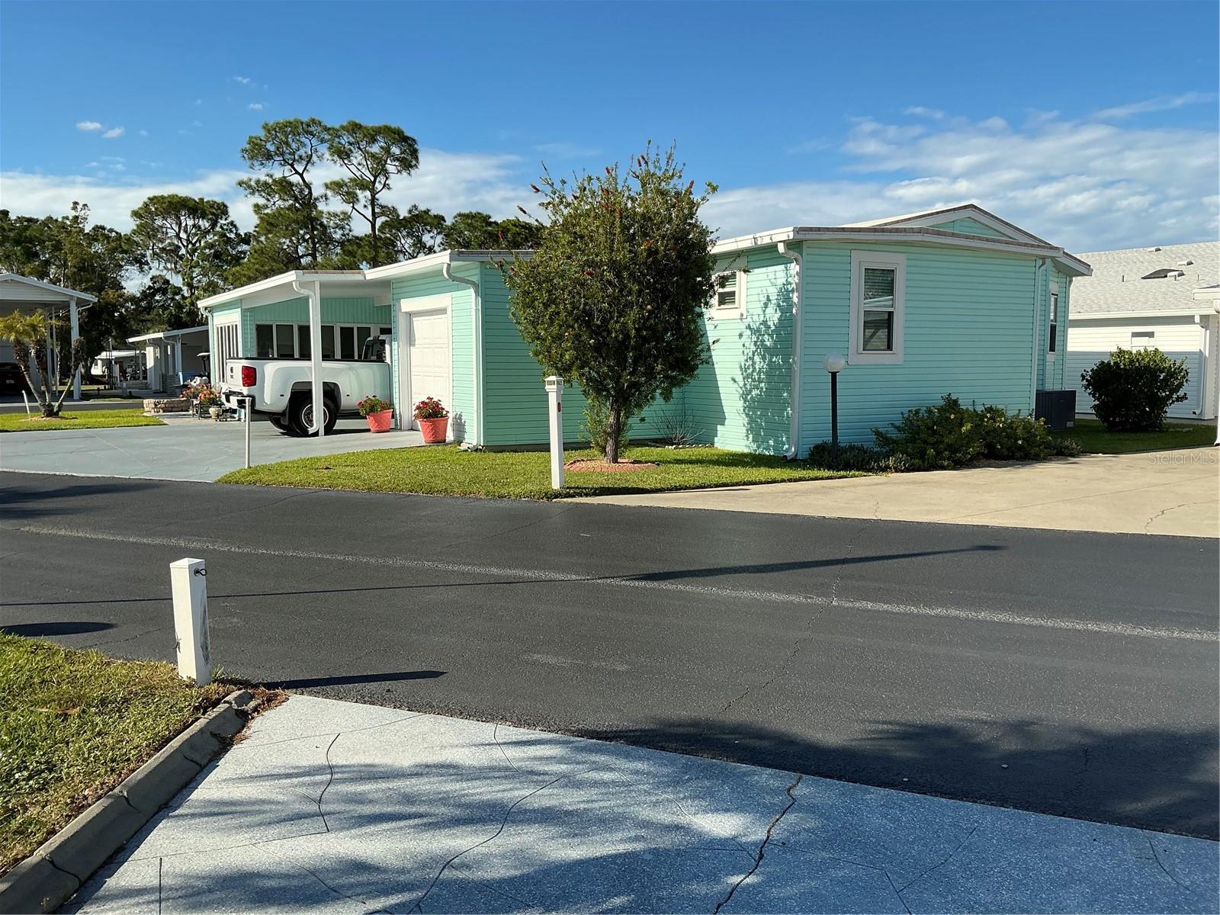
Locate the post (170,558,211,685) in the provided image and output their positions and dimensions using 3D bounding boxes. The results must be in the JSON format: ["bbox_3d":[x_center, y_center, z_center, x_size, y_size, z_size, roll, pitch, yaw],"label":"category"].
[{"bbox_3d":[-2.064,0.805,4.885,0.115,0.620,0.115,2,6,20],"label":"post"}]

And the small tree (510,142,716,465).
[{"bbox_3d":[0.021,-2.213,14.496,3.100,4.580,3.000,0,6,0],"label":"small tree"}]

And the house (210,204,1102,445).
[{"bbox_3d":[-0.653,-3.060,23.368,15.300,4.350,18.000,-3,7,-27],"label":"house"}]

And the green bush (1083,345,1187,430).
[{"bbox_3d":[10.681,-1.401,19.928,2.050,1.670,1.950,3,7,28],"label":"green bush"}]

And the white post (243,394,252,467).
[{"bbox_3d":[-5.003,-0.329,13.617,0.075,0.980,0.075,2,6,20],"label":"white post"}]

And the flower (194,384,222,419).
[{"bbox_3d":[-9.131,-1.258,22.495,0.620,0.800,0.600,-2,7,-22],"label":"flower"}]

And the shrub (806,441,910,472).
[{"bbox_3d":[3.681,-0.044,14.338,1.750,0.360,0.850,-3,7,-27],"label":"shrub"}]

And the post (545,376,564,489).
[{"bbox_3d":[-0.630,-0.305,11.796,0.165,1.340,0.165,3,7,23],"label":"post"}]

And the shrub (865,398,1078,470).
[{"bbox_3d":[5.808,-0.482,15.518,4.000,0.980,1.350,-3,7,-27],"label":"shrub"}]

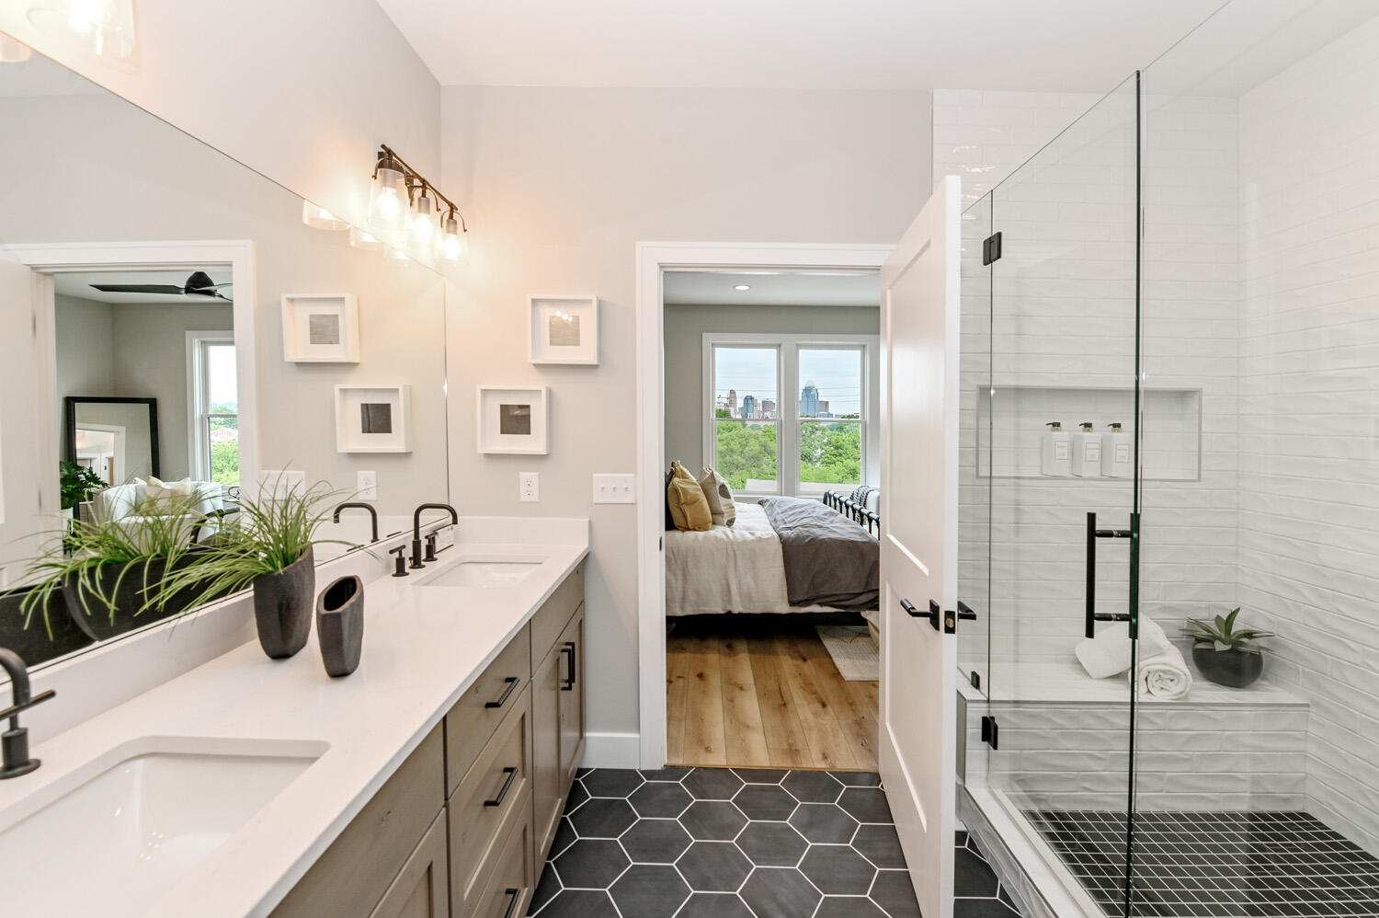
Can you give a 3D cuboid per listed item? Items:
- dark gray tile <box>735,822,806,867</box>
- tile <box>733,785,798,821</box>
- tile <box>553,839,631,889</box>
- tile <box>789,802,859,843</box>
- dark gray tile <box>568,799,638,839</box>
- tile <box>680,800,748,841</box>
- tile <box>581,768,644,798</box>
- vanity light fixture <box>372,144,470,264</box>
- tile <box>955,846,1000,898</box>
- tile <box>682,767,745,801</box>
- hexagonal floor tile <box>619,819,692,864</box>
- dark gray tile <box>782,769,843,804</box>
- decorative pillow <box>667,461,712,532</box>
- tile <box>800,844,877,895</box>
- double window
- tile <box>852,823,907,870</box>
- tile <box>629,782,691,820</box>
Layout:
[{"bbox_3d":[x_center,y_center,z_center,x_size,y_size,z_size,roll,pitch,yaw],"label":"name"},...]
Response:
[{"bbox_3d":[0.272,1.266,1.886,0.250,0.010,0.217,0,1,1],"label":"dark gray tile"},{"bbox_3d":[0.277,1.264,2.106,0.250,0.010,0.217,0,1,1],"label":"tile"},{"bbox_3d":[-0.305,1.286,1.819,0.252,0.012,0.218,0,2,2],"label":"tile"},{"bbox_3d":[0.470,1.283,2.019,0.252,0.012,0.218,0,2,2],"label":"tile"},{"bbox_3d":[-0.297,1.262,2.011,0.250,0.010,0.217,0,1,1],"label":"dark gray tile"},{"bbox_3d":[0.086,1.281,2.030,0.252,0.012,0.218,0,2,2],"label":"tile"},{"bbox_3d":[-0.291,1.259,2.227,0.250,0.010,0.213,0,1,1],"label":"tile"},{"bbox_3d":[-0.920,-0.844,1.955,0.165,0.220,0.560,0,2,2],"label":"vanity light fixture"},{"bbox_3d":[0.828,1.270,1.762,0.232,0.010,0.217,0,1,1],"label":"tile"},{"bbox_3d":[0.090,1.262,2.221,0.250,0.010,0.217,0,1,1],"label":"tile"},{"bbox_3d":[-0.110,1.284,1.925,0.252,0.012,0.218,0,2,2],"label":"hexagonal floor tile"},{"bbox_3d":[0.477,1.276,2.241,0.252,0.012,0.218,0,2,2],"label":"dark gray tile"},{"bbox_3d":[0.004,0.278,4.300,0.190,0.500,0.500,-17,-2,14],"label":"decorative pillow"},{"bbox_3d":[0.464,1.290,1.797,0.252,0.012,0.218,0,2,2],"label":"tile"},{"bbox_3d":[1.010,-0.428,5.690,1.745,1.640,0.100,0,1,1],"label":"double window"},{"bbox_3d":[0.660,1.288,1.903,0.252,0.012,0.218,0,2,2],"label":"tile"},{"bbox_3d":[-0.103,1.276,2.147,0.252,0.012,0.218,0,2,2],"label":"tile"}]

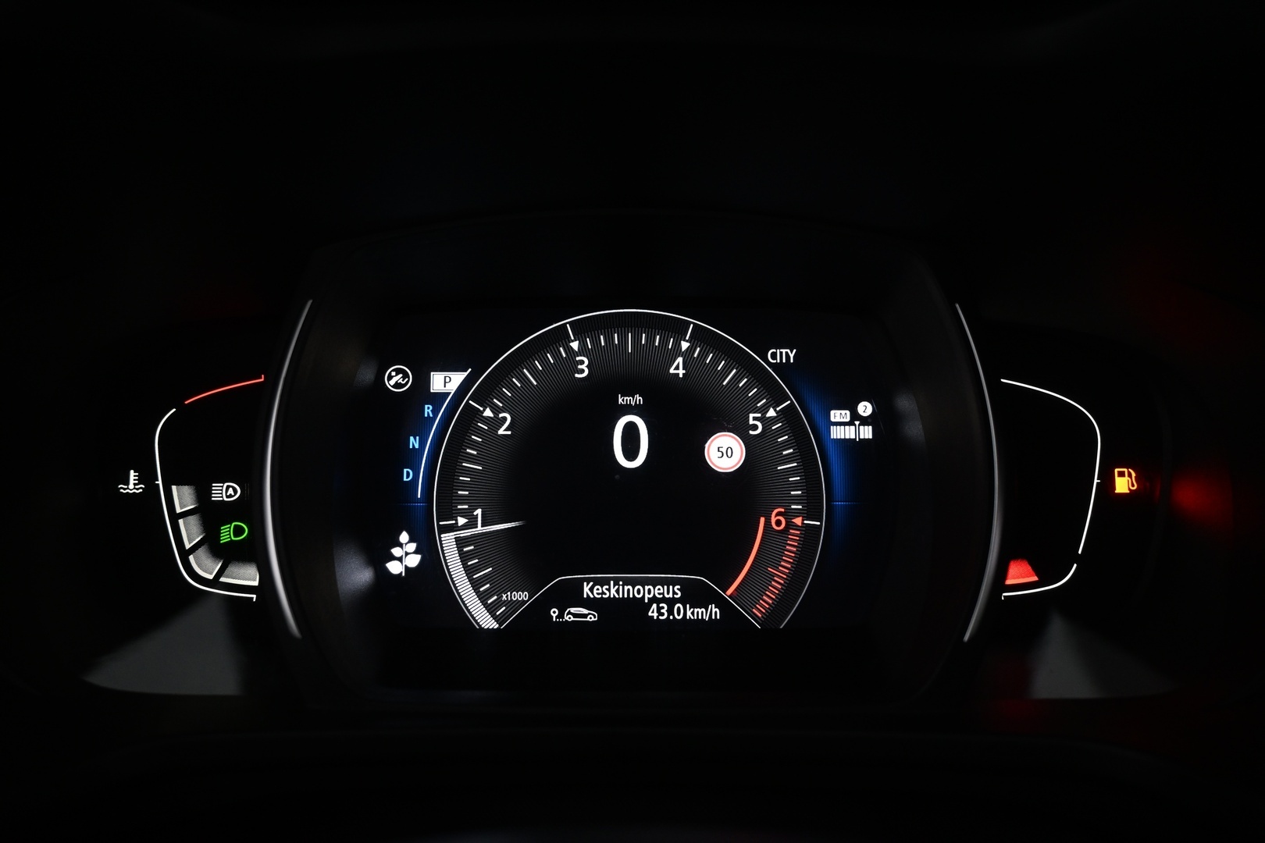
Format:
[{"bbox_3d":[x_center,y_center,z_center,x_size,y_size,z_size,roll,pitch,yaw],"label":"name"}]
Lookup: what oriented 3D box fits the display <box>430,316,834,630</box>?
[{"bbox_3d":[-0.001,0.014,0.302,0.115,0.093,0.018,0,1,0],"label":"display"}]

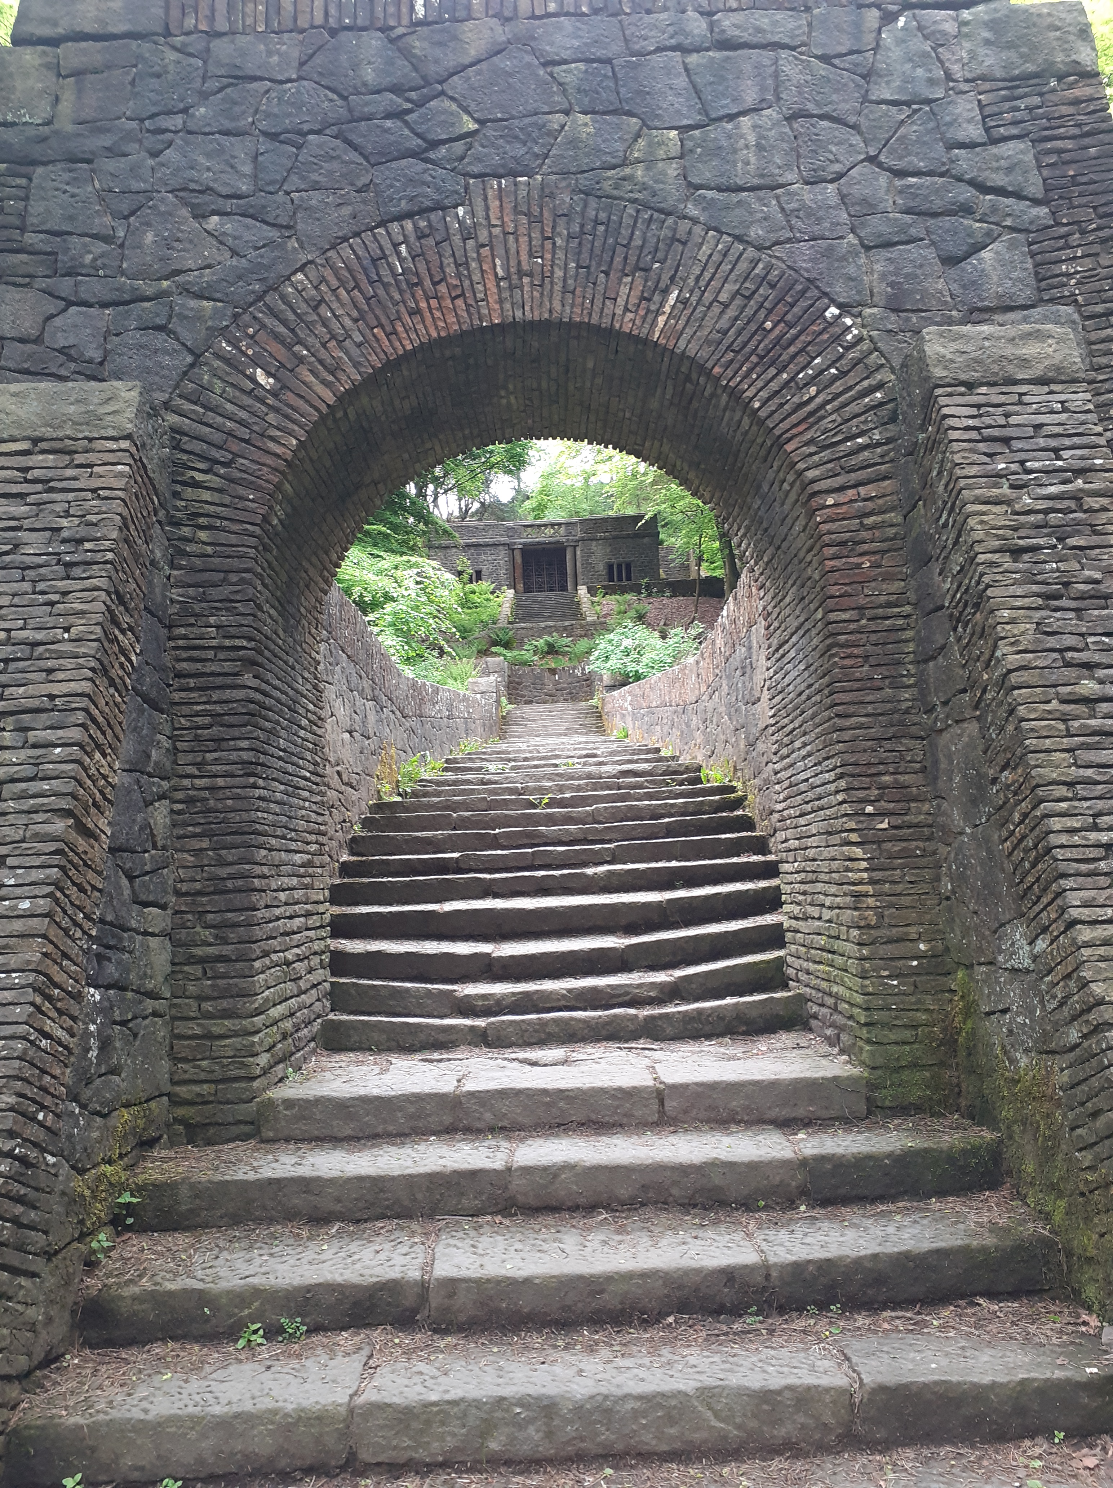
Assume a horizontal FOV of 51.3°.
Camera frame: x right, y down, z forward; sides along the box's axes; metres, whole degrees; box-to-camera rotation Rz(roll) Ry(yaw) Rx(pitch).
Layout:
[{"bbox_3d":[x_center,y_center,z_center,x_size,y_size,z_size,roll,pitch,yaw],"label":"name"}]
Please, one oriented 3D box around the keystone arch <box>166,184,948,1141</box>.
[{"bbox_3d":[-0.054,-0.396,5.359,3.020,3.940,1.330,-2,-6,0],"label":"keystone arch"}]

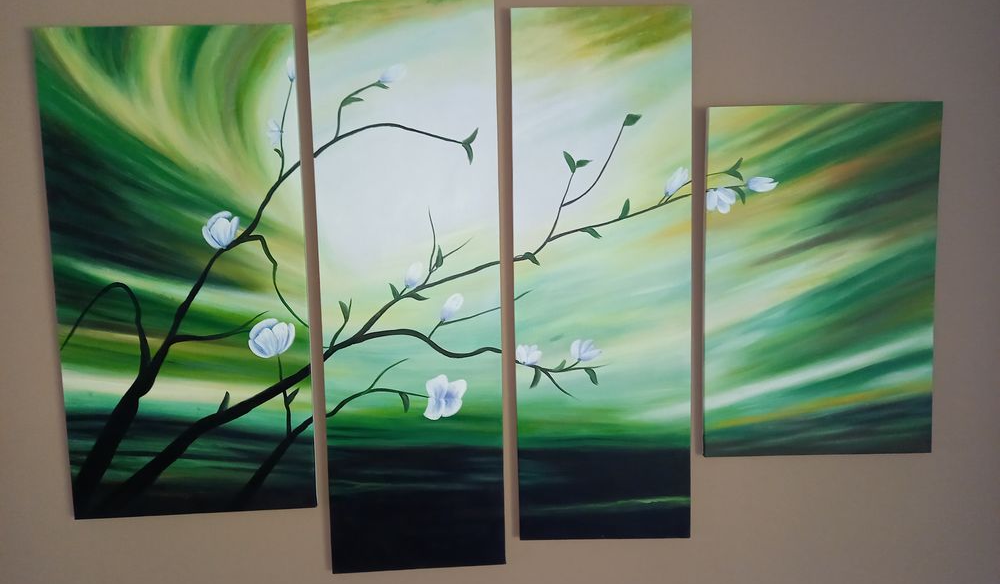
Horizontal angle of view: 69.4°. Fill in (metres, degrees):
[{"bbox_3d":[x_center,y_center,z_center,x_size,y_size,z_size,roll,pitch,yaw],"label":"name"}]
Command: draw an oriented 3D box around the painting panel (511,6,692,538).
[{"bbox_3d":[0.175,-0.017,1.227,0.300,0.900,0.019,-1,6,-3],"label":"painting panel"}]

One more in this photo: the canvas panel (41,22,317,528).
[{"bbox_3d":[-0.524,-0.025,1.194,0.400,0.800,0.019,-1,6,-3],"label":"canvas panel"}]

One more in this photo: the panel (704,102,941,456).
[{"bbox_3d":[0.551,-0.015,1.244,0.400,0.600,0.019,-1,6,-3],"label":"panel"}]

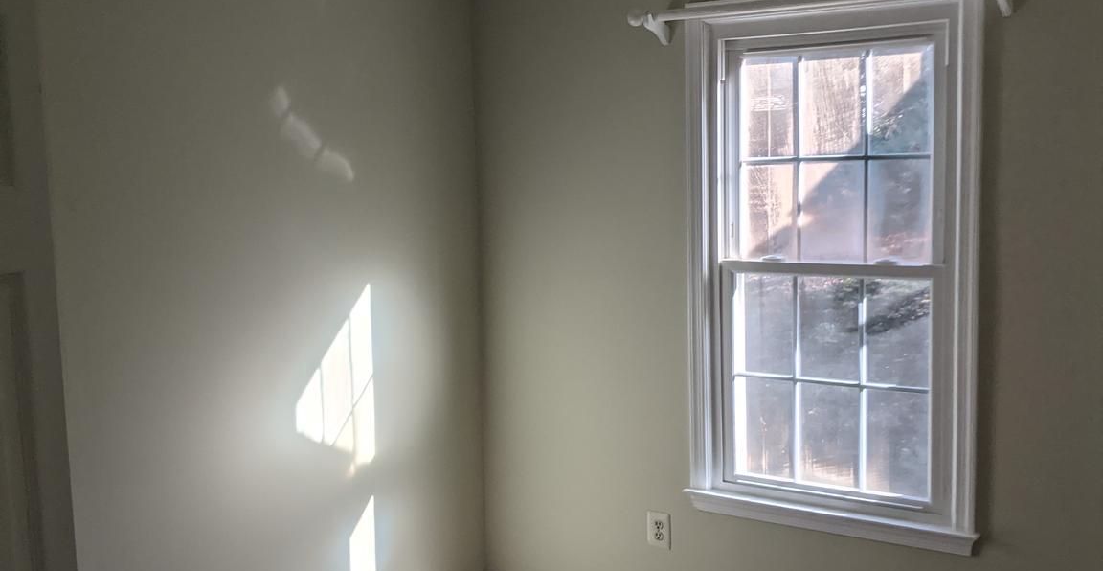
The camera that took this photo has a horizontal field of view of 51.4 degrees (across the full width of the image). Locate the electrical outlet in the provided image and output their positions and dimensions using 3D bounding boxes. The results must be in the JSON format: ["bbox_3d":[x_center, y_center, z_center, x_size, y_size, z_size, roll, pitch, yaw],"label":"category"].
[{"bbox_3d":[0.365,0.833,3.907,0.083,0.121,0.008,3,7,33],"label":"electrical outlet"}]

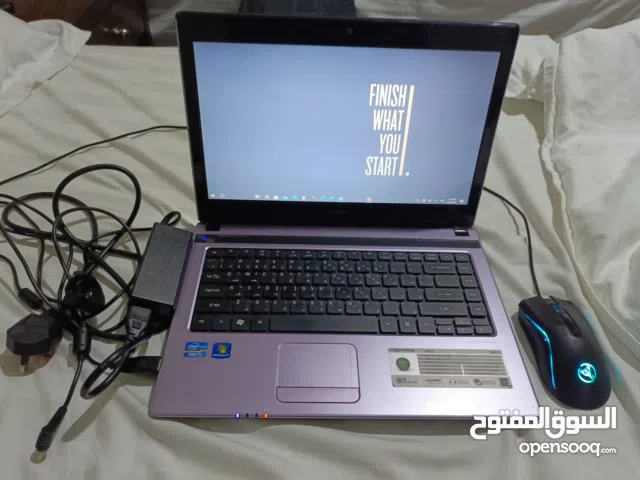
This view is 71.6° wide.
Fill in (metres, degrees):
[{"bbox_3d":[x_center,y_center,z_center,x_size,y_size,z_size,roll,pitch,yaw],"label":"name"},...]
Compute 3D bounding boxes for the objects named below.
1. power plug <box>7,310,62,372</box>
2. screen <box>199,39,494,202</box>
[{"bbox_3d":[-0.282,0.105,0.440,0.042,0.040,0.050,13,12,-12],"label":"power plug"},{"bbox_3d":[0.026,-0.120,0.491,0.309,0.174,0.006,1,31,-2],"label":"screen"}]

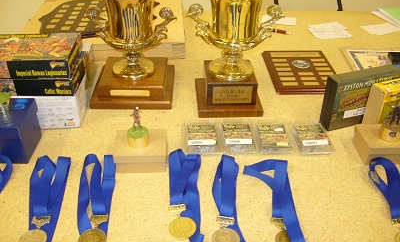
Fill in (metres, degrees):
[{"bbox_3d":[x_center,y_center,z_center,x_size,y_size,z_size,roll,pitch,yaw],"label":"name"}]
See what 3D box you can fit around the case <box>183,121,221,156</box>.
[{"bbox_3d":[0.003,0.040,1.009,0.082,0.020,0.107,-1,36,-2],"label":"case"}]

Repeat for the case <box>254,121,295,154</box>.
[{"bbox_3d":[0.184,0.040,1.011,0.081,0.020,0.105,-1,36,-3],"label":"case"}]

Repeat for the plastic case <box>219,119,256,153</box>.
[{"bbox_3d":[0.094,0.039,1.011,0.081,0.020,0.106,-1,36,-2],"label":"plastic case"}]

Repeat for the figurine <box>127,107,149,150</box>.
[{"bbox_3d":[-0.133,0.010,0.857,0.047,0.092,0.047,0,35,0],"label":"figurine"}]

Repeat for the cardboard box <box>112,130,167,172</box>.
[{"bbox_3d":[-0.135,0.068,0.943,0.115,0.050,0.095,-1,36,-2],"label":"cardboard box"}]

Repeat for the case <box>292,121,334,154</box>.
[{"bbox_3d":[0.278,0.040,1.012,0.081,0.020,0.105,-2,36,-3],"label":"case"}]

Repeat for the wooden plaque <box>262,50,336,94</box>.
[{"bbox_3d":[0.322,-0.164,1.294,0.203,0.020,0.246,-1,36,-2],"label":"wooden plaque"}]

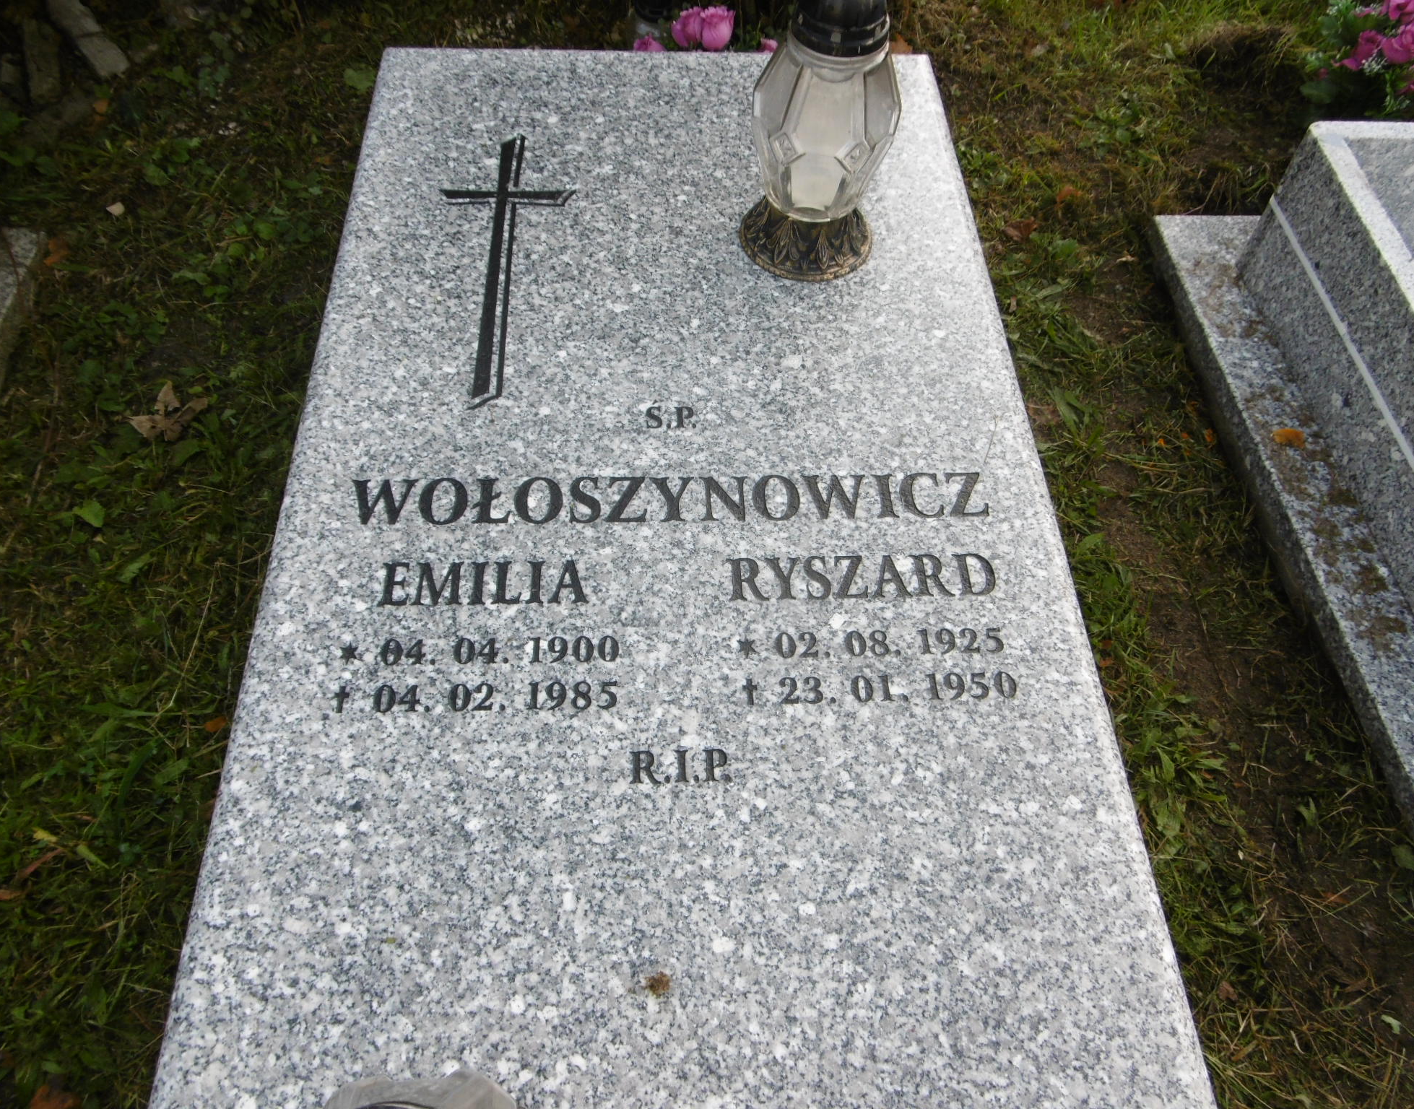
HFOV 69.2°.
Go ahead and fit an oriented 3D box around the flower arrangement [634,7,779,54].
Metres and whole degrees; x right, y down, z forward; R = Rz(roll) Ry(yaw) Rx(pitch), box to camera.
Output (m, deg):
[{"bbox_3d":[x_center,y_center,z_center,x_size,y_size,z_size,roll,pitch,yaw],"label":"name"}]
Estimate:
[{"bbox_3d":[-0.003,-0.815,1.695,0.260,0.190,0.200,-1,57,-3],"label":"flower arrangement"}]

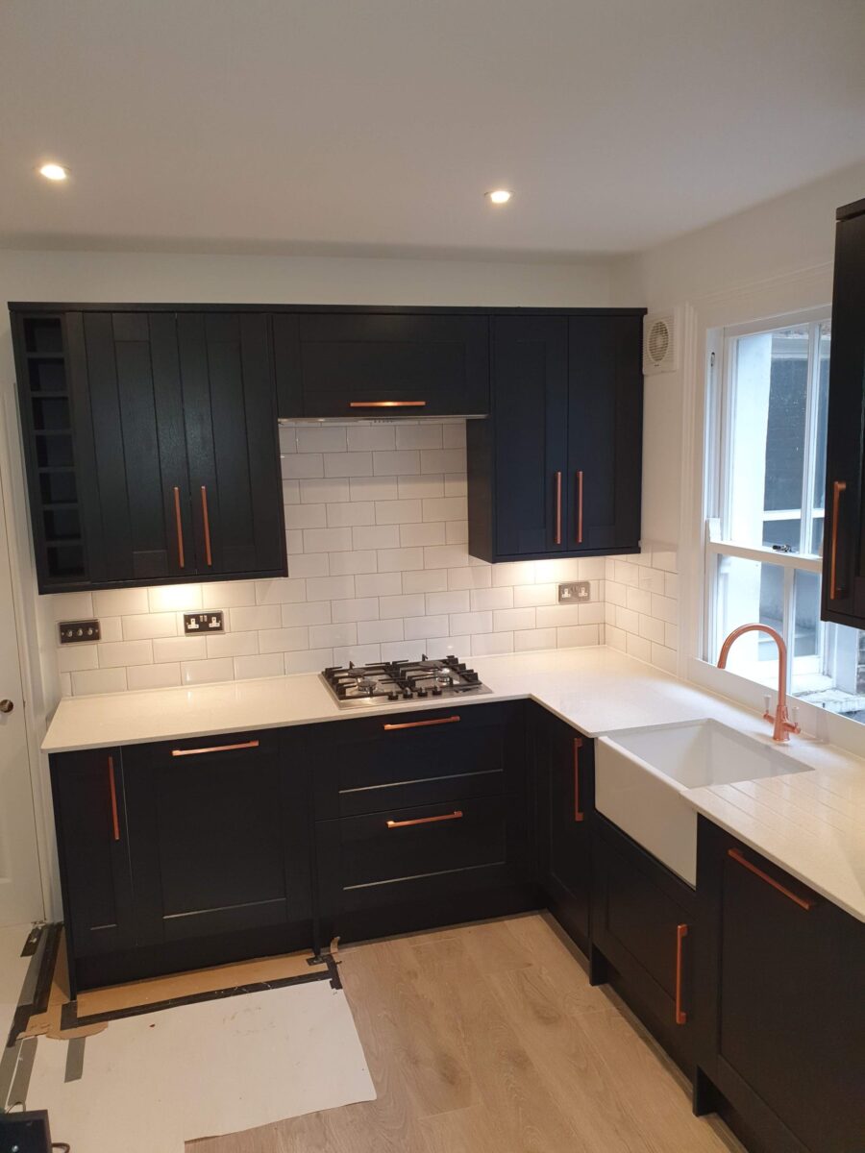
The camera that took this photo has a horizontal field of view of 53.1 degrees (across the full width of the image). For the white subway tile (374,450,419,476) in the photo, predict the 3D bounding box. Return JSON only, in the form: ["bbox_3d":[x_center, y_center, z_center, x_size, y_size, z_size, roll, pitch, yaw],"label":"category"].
[{"bbox_3d":[-0.144,-0.467,3.563,0.200,0.099,0.008,-4,9,-16],"label":"white subway tile"}]

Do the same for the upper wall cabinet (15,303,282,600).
[{"bbox_3d":[-0.994,-0.458,3.142,0.850,0.952,0.330,-4,8,-16],"label":"upper wall cabinet"}]

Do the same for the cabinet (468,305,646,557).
[{"bbox_3d":[0.495,-0.564,3.550,0.646,0.956,0.323,-4,8,-16],"label":"cabinet"}]

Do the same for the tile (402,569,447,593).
[{"bbox_3d":[-0.033,0.021,3.650,0.199,0.097,0.010,-4,8,-16],"label":"tile"}]

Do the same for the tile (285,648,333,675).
[{"bbox_3d":[-0.511,0.351,3.574,0.200,0.099,0.008,-4,9,-16],"label":"tile"}]

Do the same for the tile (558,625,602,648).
[{"bbox_3d":[0.650,0.267,3.872,0.198,0.098,0.010,-4,8,-16],"label":"tile"}]

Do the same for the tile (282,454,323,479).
[{"bbox_3d":[-0.529,-0.435,3.434,0.198,0.098,0.010,-4,8,-16],"label":"tile"}]

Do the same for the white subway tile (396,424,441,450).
[{"bbox_3d":[-0.051,-0.571,3.581,0.200,0.098,0.009,-4,8,-16],"label":"white subway tile"}]

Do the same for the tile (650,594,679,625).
[{"bbox_3d":[0.920,0.126,3.409,0.010,0.100,0.200,-4,8,-16],"label":"tile"}]

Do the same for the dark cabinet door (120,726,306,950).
[{"bbox_3d":[-0.725,0.880,2.972,0.596,0.714,0.025,-4,8,-16],"label":"dark cabinet door"}]

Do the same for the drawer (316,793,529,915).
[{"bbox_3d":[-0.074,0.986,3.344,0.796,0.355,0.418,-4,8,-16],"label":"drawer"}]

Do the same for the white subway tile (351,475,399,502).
[{"bbox_3d":[-0.239,-0.360,3.554,0.200,0.098,0.009,-4,8,-16],"label":"white subway tile"}]

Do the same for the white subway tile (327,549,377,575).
[{"bbox_3d":[-0.327,-0.057,3.570,0.200,0.100,0.010,-4,8,-16],"label":"white subway tile"}]

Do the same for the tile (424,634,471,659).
[{"bbox_3d":[0.073,0.310,3.736,0.200,0.098,0.009,-4,8,-16],"label":"tile"}]

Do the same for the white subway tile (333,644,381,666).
[{"bbox_3d":[-0.314,0.338,3.624,0.200,0.100,0.010,-4,8,-16],"label":"white subway tile"}]

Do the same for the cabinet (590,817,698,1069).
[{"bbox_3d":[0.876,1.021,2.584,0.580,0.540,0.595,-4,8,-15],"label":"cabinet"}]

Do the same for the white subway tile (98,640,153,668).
[{"bbox_3d":[-1.189,0.302,3.359,0.200,0.100,0.010,-4,8,-16],"label":"white subway tile"}]

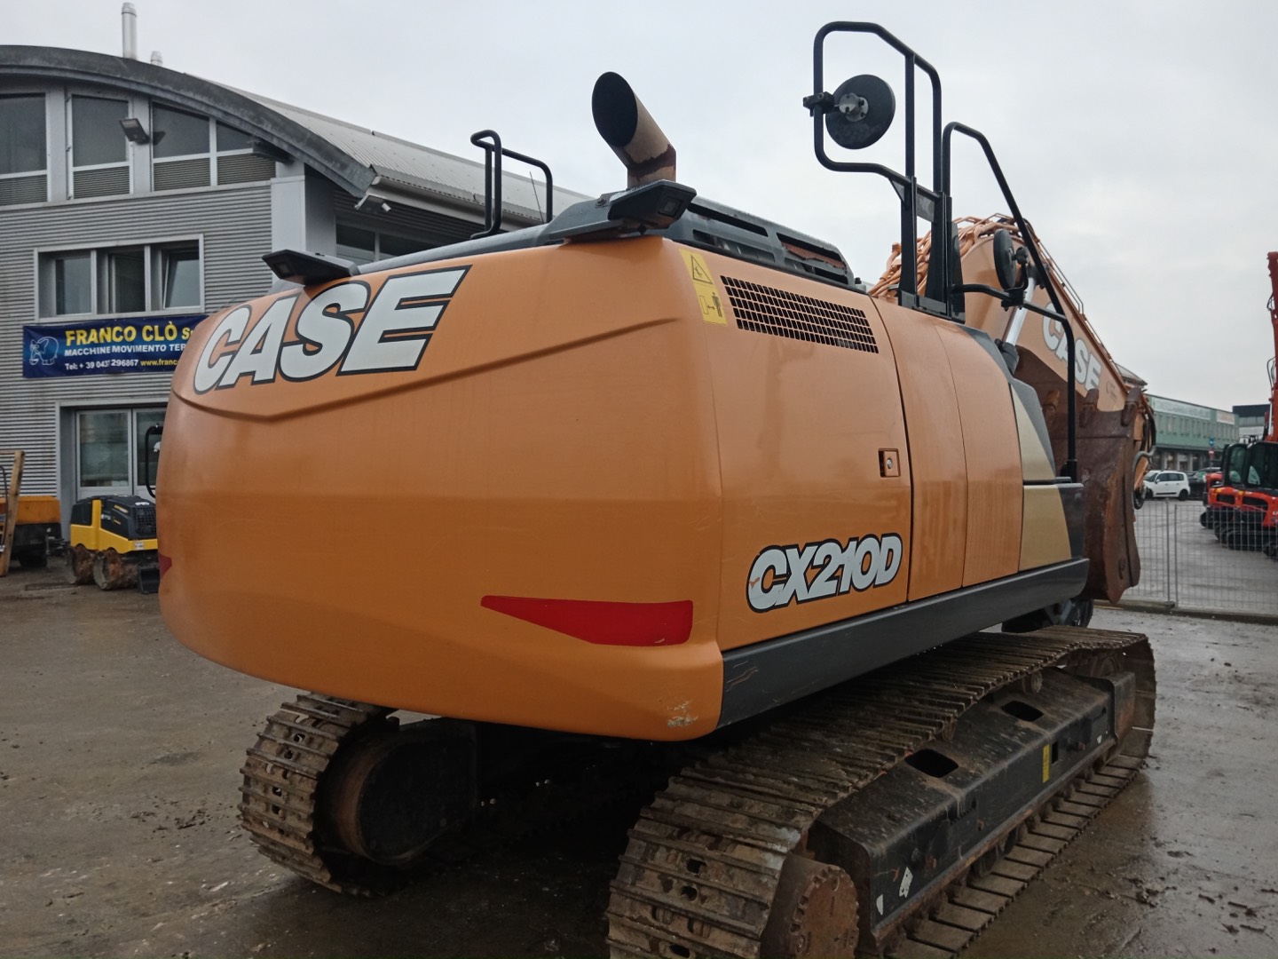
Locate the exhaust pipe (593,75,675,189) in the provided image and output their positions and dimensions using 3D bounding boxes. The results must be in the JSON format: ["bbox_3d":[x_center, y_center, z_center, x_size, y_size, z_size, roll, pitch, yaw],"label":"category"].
[{"bbox_3d":[-0.002,-0.916,2.755,0.137,0.340,0.255,0,1,39],"label":"exhaust pipe"}]

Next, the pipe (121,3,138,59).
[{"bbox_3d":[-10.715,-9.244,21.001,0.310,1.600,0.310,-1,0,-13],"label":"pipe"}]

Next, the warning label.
[{"bbox_3d":[0.158,-0.473,2.457,0.010,0.190,0.095,-26,-15,36],"label":"warning label"}]

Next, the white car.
[{"bbox_3d":[27.900,0.340,54.100,4.080,1.630,1.740,-1,0,-22],"label":"white car"}]

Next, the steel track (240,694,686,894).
[{"bbox_3d":[-0.043,1.274,5.671,0.500,0.860,4.450,0,1,39],"label":"steel track"}]

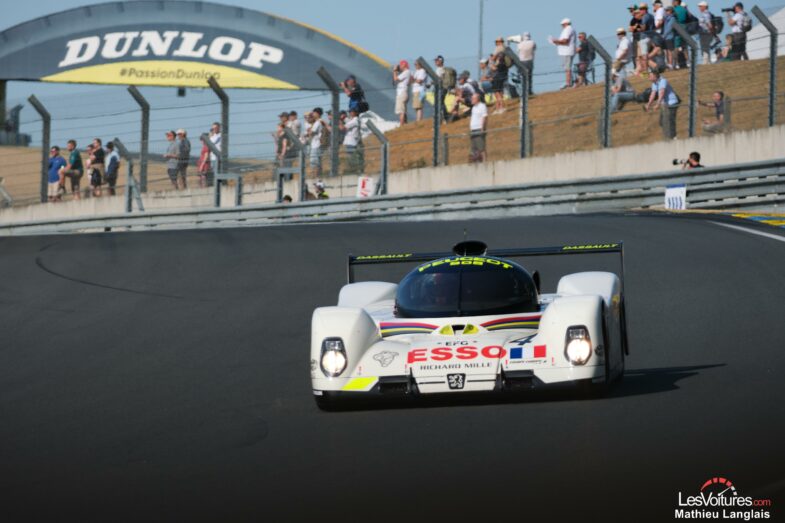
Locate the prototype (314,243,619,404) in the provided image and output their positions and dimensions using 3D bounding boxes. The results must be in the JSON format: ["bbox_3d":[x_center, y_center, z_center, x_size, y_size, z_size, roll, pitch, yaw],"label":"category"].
[{"bbox_3d":[0.555,0.410,53.500,1.970,1.090,4.800,-3,1,4],"label":"prototype"}]

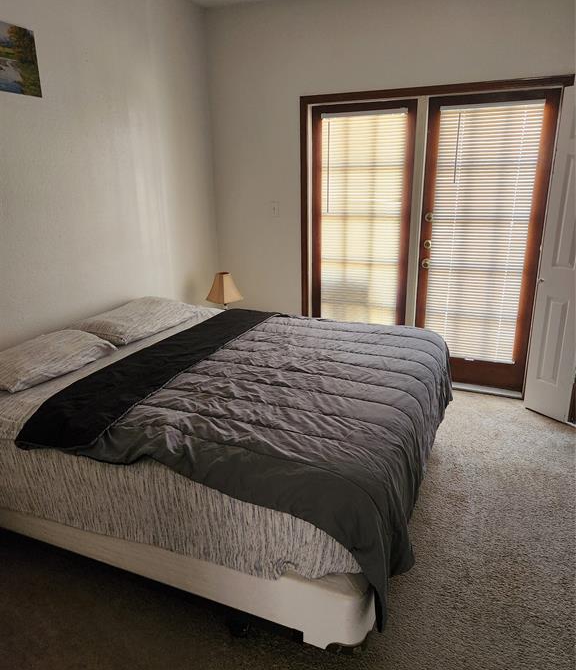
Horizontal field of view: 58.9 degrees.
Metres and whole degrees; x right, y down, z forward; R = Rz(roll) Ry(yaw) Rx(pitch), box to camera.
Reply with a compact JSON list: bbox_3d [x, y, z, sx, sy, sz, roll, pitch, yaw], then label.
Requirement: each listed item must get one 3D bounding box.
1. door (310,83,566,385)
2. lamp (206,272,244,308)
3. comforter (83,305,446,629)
[{"bbox_3d":[0.941,-0.655,3.793,1.742,2.113,0.110,6,19,21],"label":"door"},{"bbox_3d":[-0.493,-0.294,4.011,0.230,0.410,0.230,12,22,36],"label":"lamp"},{"bbox_3d":[0.104,0.410,2.551,1.250,0.530,1.970,6,19,21],"label":"comforter"}]

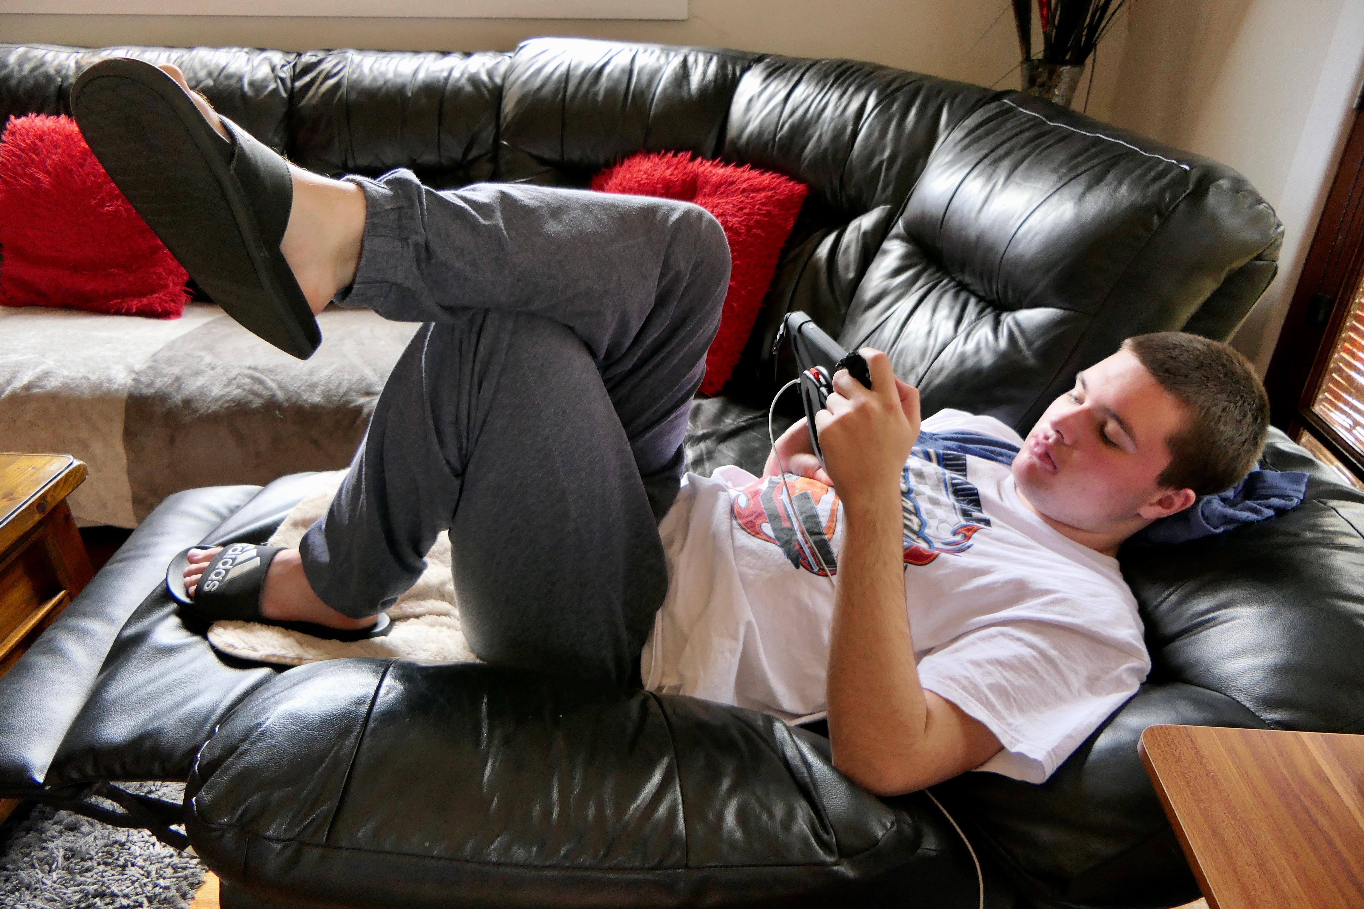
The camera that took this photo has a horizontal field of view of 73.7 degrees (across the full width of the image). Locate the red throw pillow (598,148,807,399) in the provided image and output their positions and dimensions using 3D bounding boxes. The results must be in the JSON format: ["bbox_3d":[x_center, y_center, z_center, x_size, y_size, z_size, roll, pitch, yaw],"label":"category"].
[{"bbox_3d":[-0.035,-0.347,1.730,0.420,0.420,0.150,19,11,11],"label":"red throw pillow"}]

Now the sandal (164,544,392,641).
[{"bbox_3d":[-0.489,0.142,1.103,0.295,0.090,0.115,12,31,11],"label":"sandal"}]

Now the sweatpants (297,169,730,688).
[{"bbox_3d":[-0.190,-0.046,1.006,0.500,0.490,0.500,0,27,0],"label":"sweatpants"}]

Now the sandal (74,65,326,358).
[{"bbox_3d":[-0.425,-0.237,0.863,0.115,0.295,0.095,-8,35,30],"label":"sandal"}]

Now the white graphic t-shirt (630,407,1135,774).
[{"bbox_3d":[0.190,0.138,0.954,0.480,0.250,0.490,-12,27,6],"label":"white graphic t-shirt"}]

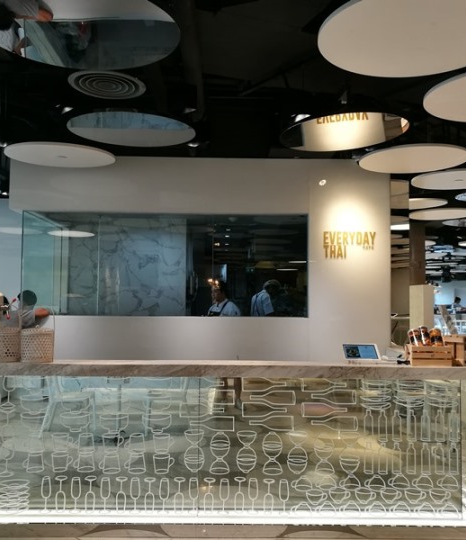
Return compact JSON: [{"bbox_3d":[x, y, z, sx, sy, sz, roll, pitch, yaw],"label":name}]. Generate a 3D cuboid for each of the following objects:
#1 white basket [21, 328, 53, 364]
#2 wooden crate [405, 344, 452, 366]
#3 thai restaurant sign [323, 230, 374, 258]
[{"bbox_3d":[-1.367,0.523,3.927,0.214,0.225,0.214,1,-4,0],"label":"white basket"},{"bbox_3d":[1.356,0.591,3.888,0.272,0.131,0.180,0,-4,2],"label":"wooden crate"},{"bbox_3d":[1.218,-0.259,5.815,0.545,0.272,0.035,1,-4,0],"label":"thai restaurant sign"}]

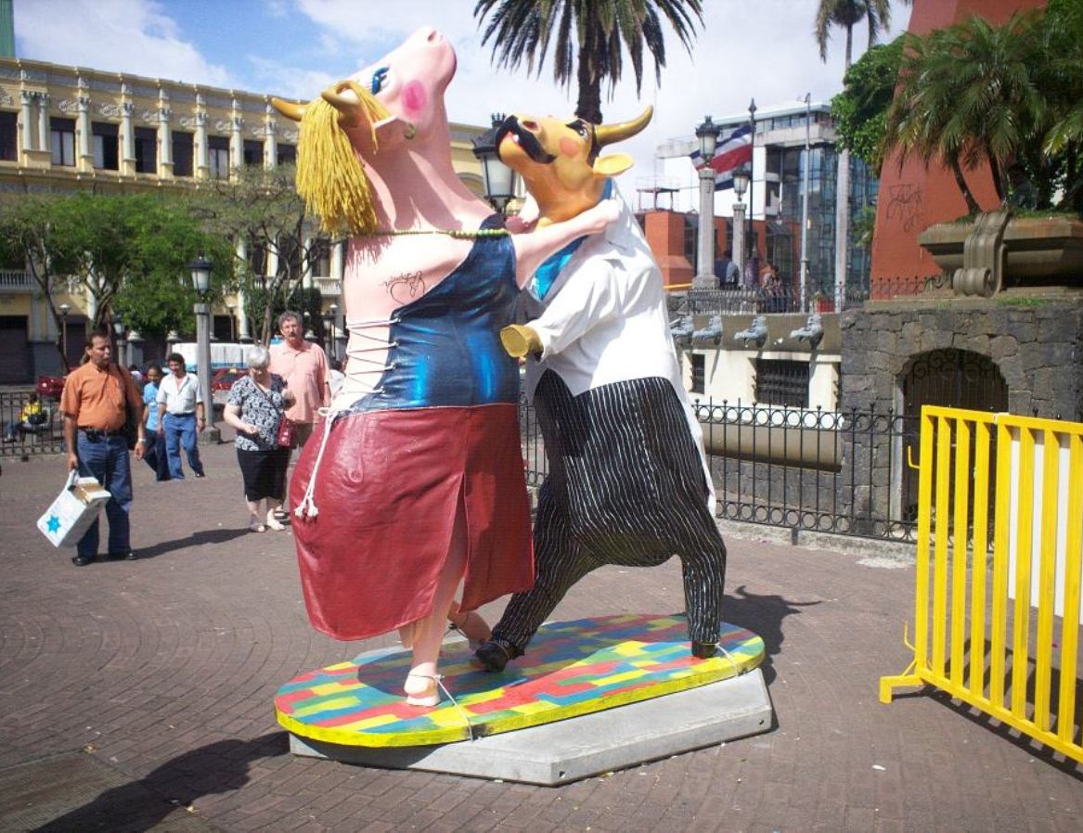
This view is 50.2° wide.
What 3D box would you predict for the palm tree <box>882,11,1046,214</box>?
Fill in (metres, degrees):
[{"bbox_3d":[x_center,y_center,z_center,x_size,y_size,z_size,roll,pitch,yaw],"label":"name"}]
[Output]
[{"bbox_3d":[4.490,-3.232,12.300,1.750,2.150,1.750,2,5,22],"label":"palm tree"}]

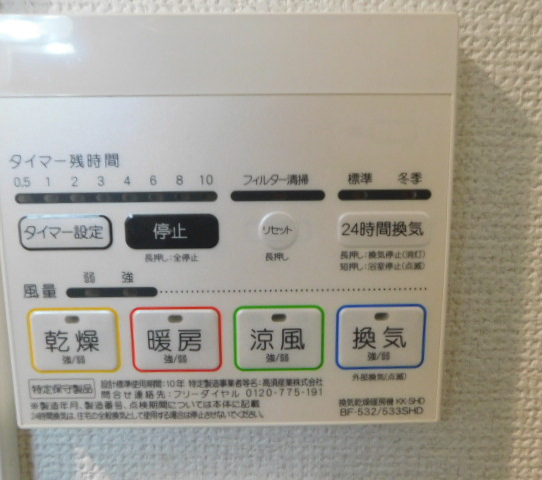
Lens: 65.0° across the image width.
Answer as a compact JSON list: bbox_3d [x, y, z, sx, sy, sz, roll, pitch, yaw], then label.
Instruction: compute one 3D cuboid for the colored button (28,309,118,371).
[{"bbox_3d":[-0.060,0.031,0.130,0.027,0.020,0.004,-1,7,-1],"label":"colored button"}]

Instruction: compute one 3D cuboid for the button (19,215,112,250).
[{"bbox_3d":[-0.061,-0.002,0.125,0.027,0.010,0.004,-1,7,-1],"label":"button"}]

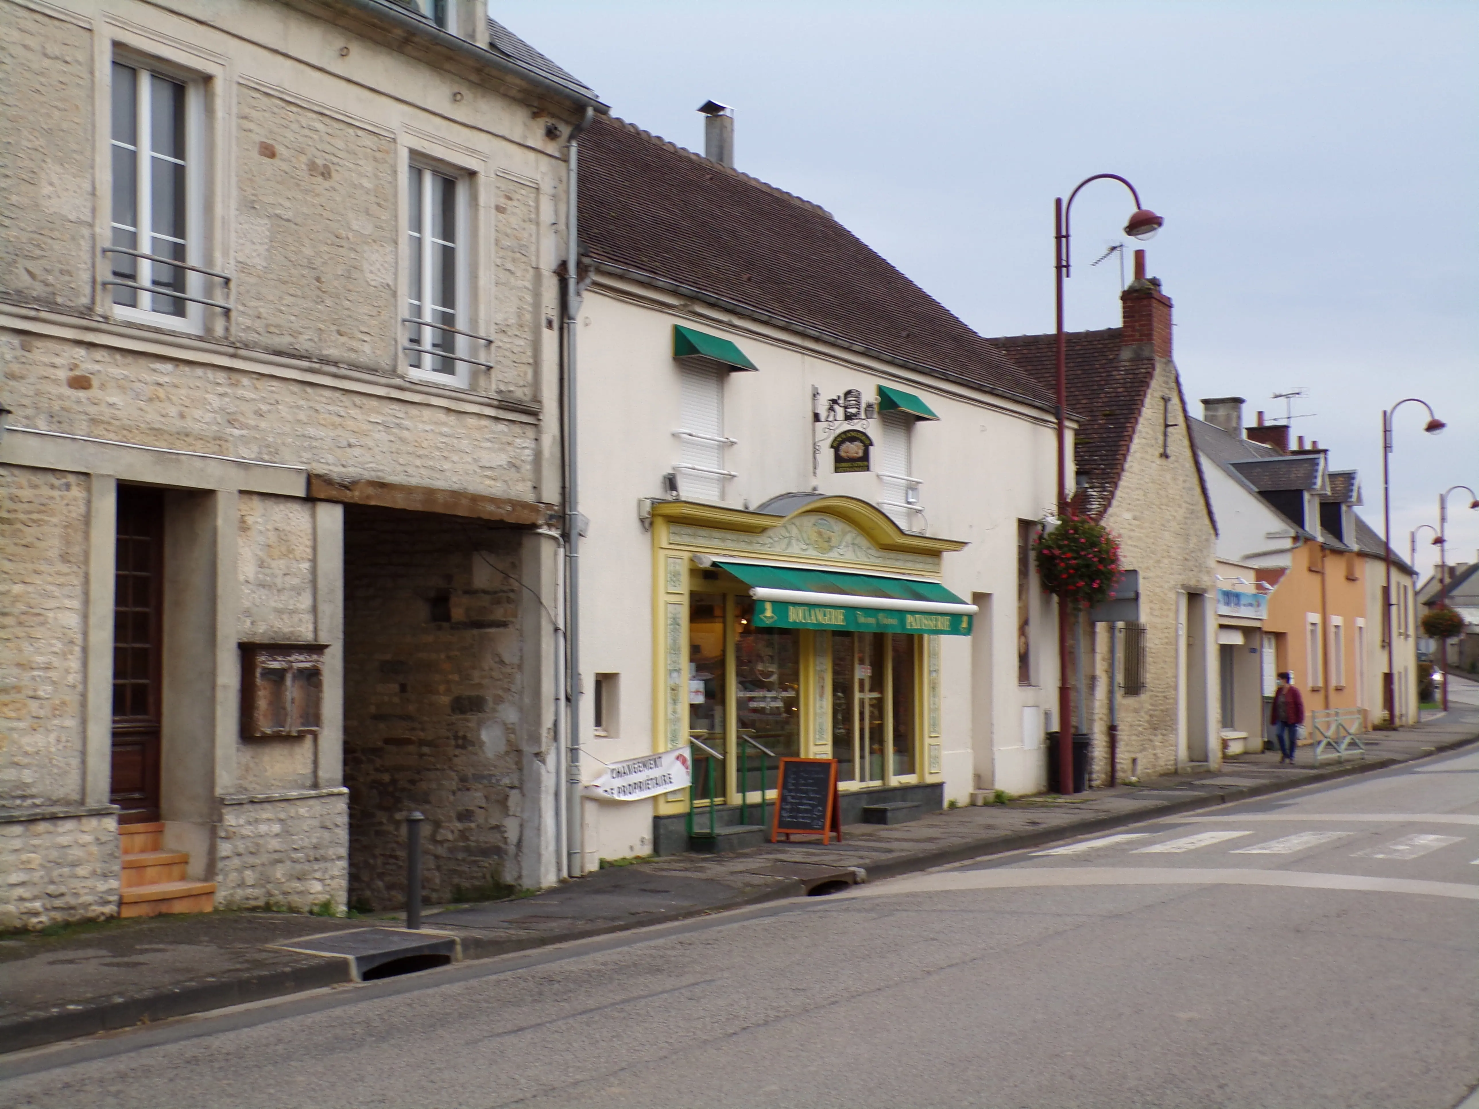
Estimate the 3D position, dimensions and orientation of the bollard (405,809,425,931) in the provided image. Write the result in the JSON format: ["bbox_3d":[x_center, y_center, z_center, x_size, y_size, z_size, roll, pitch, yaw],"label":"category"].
[{"bbox_3d":[-2.164,2.100,13.953,0.105,0.784,0.105,0,-3,0],"label":"bollard"}]

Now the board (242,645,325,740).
[{"bbox_3d":[-3.249,0.972,14.967,0.160,0.680,0.780,-2,-4,29],"label":"board"}]

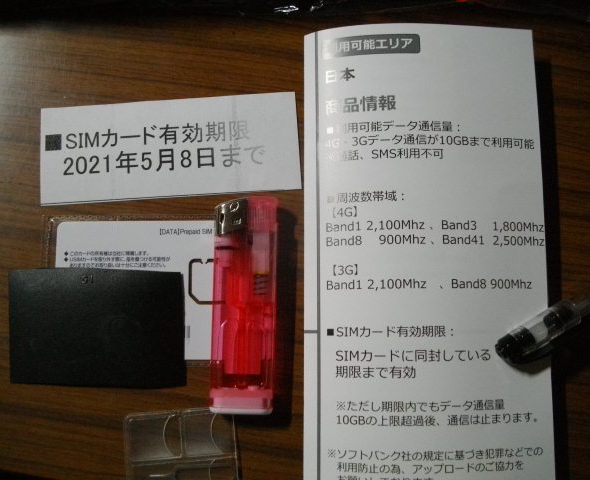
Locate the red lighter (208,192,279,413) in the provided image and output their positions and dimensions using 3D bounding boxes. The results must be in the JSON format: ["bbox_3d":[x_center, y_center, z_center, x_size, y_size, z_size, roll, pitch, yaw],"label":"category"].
[{"bbox_3d":[-0.019,0.024,0.216,0.024,0.012,0.081,1,83,2],"label":"red lighter"}]

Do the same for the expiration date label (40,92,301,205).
[{"bbox_3d":[-0.051,-0.037,0.231,0.105,0.001,0.040,-3,83,1],"label":"expiration date label"}]

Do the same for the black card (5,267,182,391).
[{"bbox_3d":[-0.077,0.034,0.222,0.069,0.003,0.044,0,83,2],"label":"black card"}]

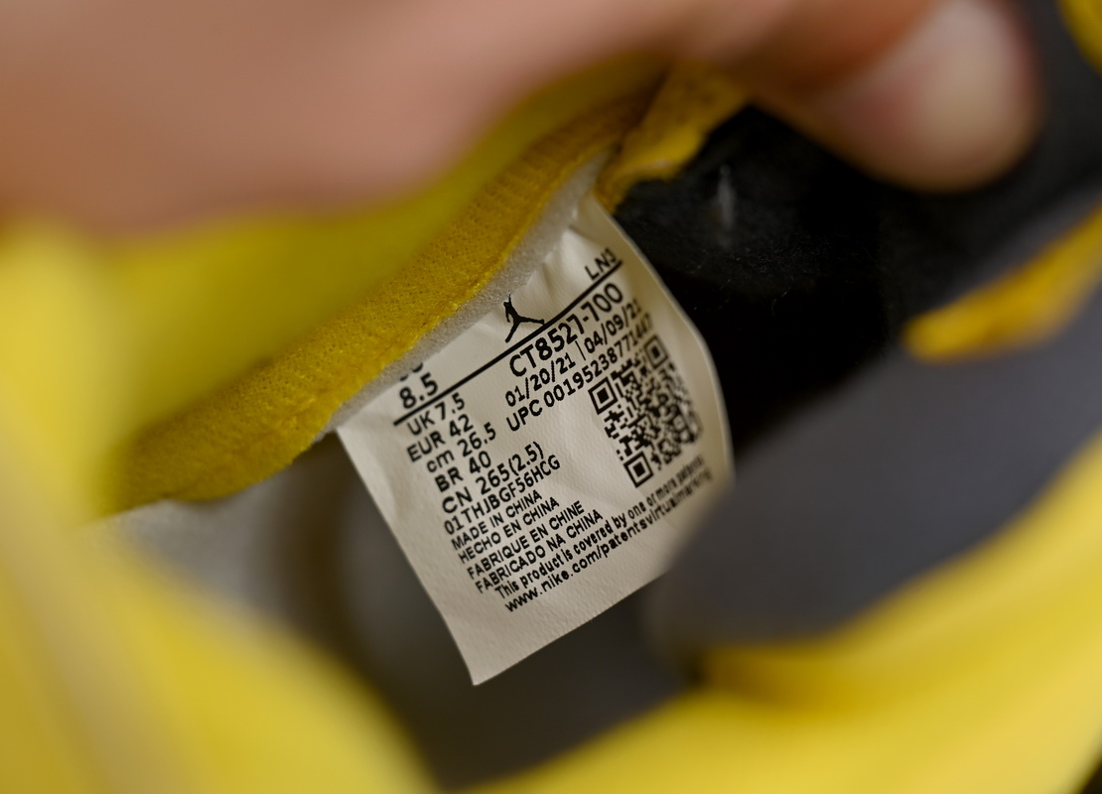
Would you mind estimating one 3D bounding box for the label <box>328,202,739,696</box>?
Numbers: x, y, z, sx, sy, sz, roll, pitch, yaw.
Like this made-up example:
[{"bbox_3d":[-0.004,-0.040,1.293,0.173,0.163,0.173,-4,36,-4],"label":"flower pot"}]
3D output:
[{"bbox_3d":[-0.001,0.004,0.385,0.032,0.037,0.006,62,24,13],"label":"label"}]

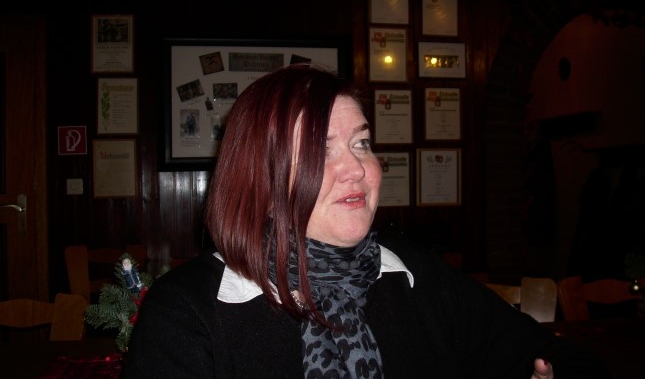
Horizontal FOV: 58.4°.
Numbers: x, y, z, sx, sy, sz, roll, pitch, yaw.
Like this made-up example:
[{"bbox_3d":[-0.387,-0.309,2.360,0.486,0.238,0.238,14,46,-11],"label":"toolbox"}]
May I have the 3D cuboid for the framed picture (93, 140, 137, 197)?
[{"bbox_3d":[-1.103,-0.114,3.064,0.240,0.322,0.020,-1,-1,-6],"label":"framed picture"}]

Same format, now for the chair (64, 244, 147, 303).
[{"bbox_3d":[-1.055,0.695,2.640,0.430,0.870,0.480,-1,0,-7],"label":"chair"}]

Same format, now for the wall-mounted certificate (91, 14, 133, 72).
[{"bbox_3d":[-1.114,-0.775,3.070,0.240,0.325,0.020,-1,-1,-6],"label":"wall-mounted certificate"}]

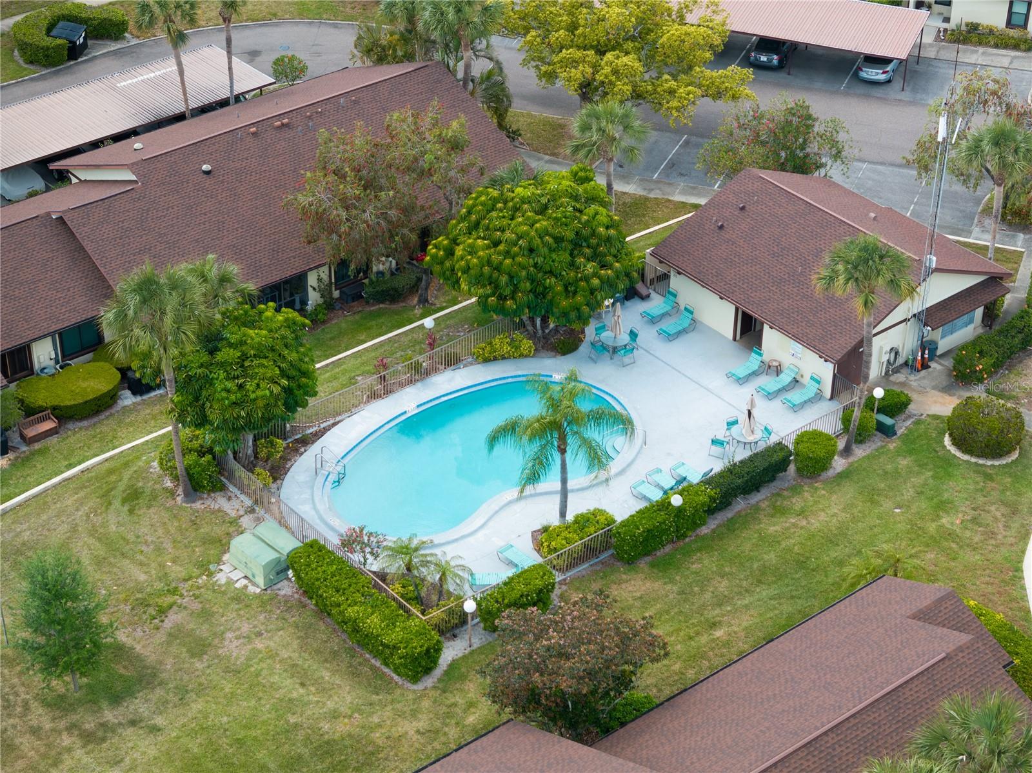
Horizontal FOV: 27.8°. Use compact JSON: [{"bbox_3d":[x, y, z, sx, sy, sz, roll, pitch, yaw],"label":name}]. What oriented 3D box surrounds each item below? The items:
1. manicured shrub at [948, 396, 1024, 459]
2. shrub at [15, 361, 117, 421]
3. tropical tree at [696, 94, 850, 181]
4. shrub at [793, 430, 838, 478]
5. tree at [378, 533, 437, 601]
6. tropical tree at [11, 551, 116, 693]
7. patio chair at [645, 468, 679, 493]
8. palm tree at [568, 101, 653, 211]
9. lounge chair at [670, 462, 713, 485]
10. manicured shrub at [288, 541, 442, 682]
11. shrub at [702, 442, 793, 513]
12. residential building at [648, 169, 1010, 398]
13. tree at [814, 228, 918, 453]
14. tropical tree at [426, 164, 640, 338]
[{"bbox_3d":[17.666,1.469,78.349,2.900,1.750,2.850,1,34,0],"label":"manicured shrub"},{"bbox_3d":[-17.060,0.298,80.178,3.850,0.870,2.500,-24,41,-32],"label":"shrub"},{"bbox_3d":[11.362,-9.943,92.139,6.900,5.100,6.200,1,34,0],"label":"tropical tree"},{"bbox_3d":[11.710,2.563,81.561,1.650,1.500,1.650,1,34,2],"label":"shrub"},{"bbox_3d":[-3.586,6.314,69.459,1.860,2.850,1.860,0,34,0],"label":"tree"},{"bbox_3d":[-14.109,7.521,65.411,3.150,5.450,3.100,1,34,0],"label":"tropical tree"},{"bbox_3d":[5.554,3.413,75.958,0.650,0.930,1.800,-24,41,-32],"label":"patio chair"},{"bbox_3d":[4.038,-9.634,90.993,3.600,5.700,3.500,1,34,0],"label":"palm tree"},{"bbox_3d":[6.426,3.125,75.947,0.640,0.880,1.680,-27,42,-34],"label":"lounge chair"},{"bbox_3d":[-5.367,7.911,73.719,1.400,1.270,7.250,-25,42,-33],"label":"manicured shrub"},{"bbox_3d":[8.850,3.357,80.659,4.400,1.170,1.000,-26,42,-33],"label":"shrub"},{"bbox_3d":[12.999,-4.907,85.245,10.400,4.500,10.800,-24,41,-32],"label":"residential building"},{"bbox_3d":[13.168,-1.438,80.260,3.950,9.600,3.900,1,34,2],"label":"tree"},{"bbox_3d":[0.668,-4.597,81.937,8.200,7.400,7.800,1,34,0],"label":"tropical tree"}]

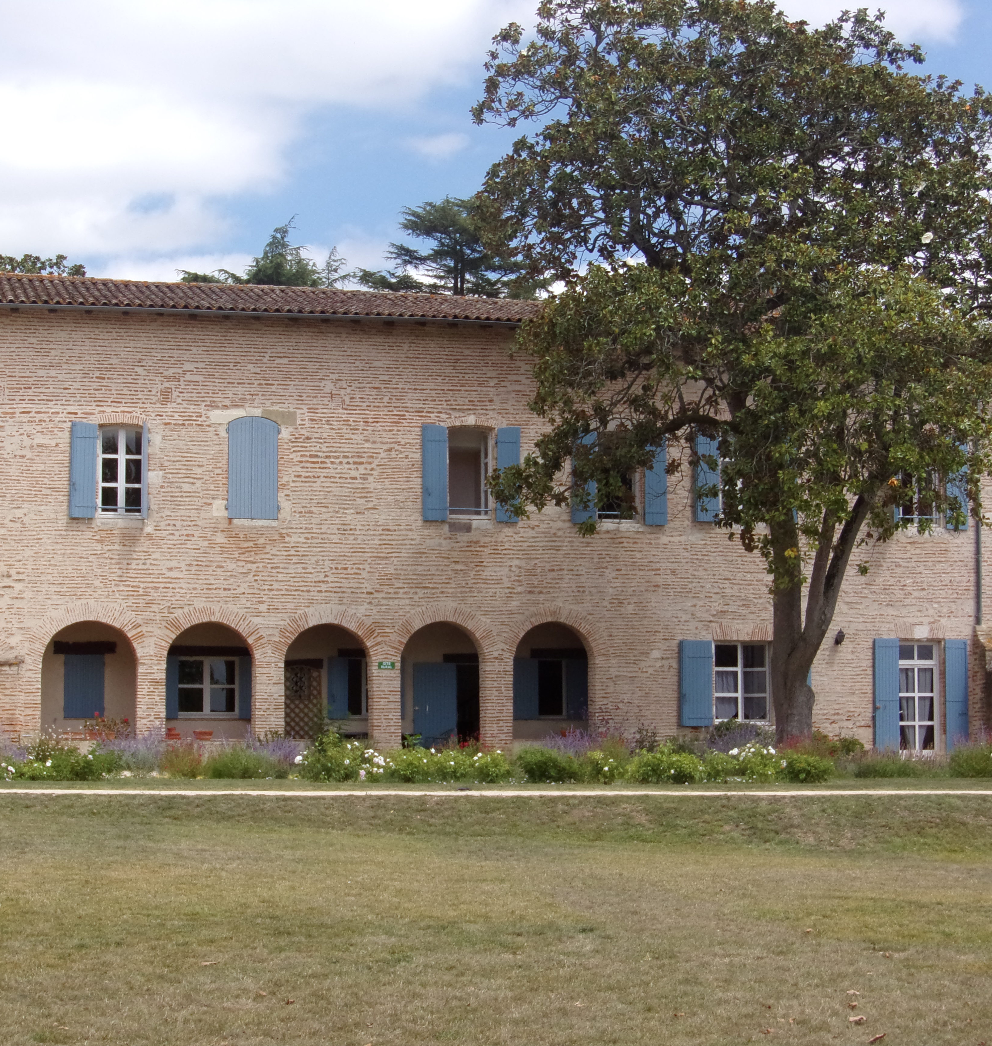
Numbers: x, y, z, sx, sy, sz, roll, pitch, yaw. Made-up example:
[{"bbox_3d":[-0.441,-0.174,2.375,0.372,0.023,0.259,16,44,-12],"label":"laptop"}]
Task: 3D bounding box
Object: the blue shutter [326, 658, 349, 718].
[{"bbox_3d":[-3.255,3.407,43.167,0.429,1.287,0.050,1,-4,-11],"label":"blue shutter"}]

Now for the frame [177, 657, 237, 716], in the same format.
[{"bbox_3d":[-5.883,3.335,42.746,1.176,1.175,0.100,1,-4,-11],"label":"frame"}]

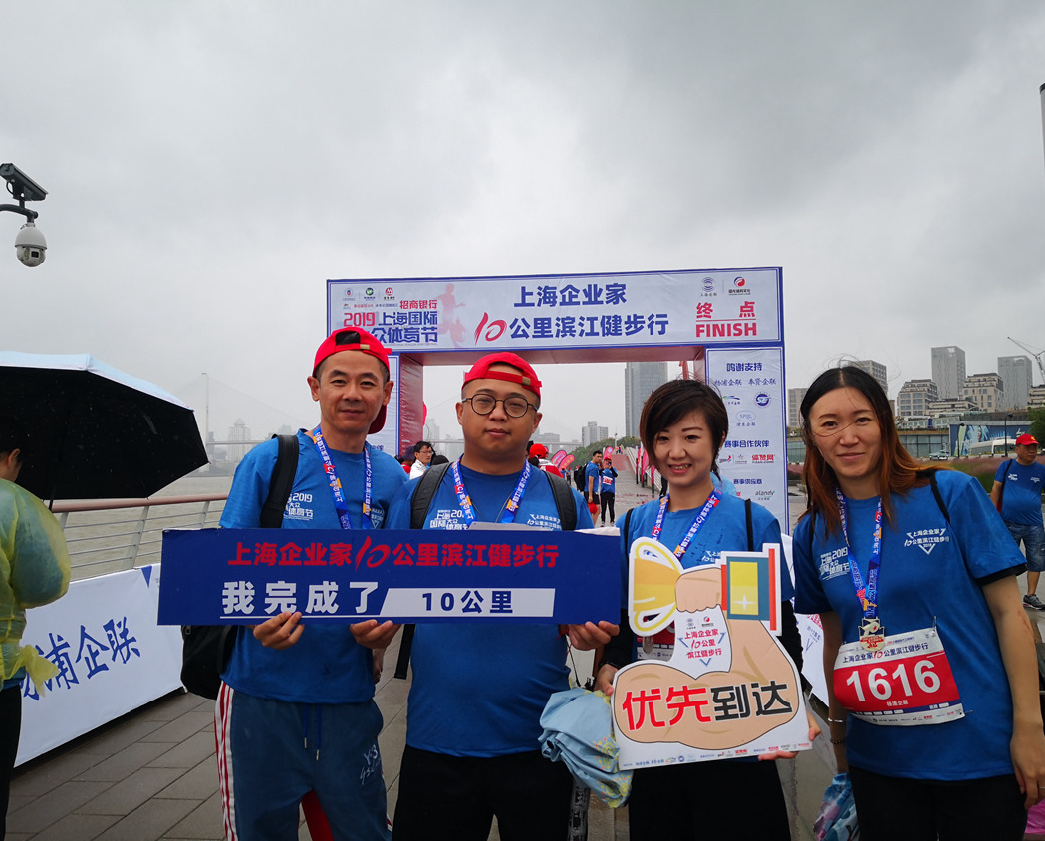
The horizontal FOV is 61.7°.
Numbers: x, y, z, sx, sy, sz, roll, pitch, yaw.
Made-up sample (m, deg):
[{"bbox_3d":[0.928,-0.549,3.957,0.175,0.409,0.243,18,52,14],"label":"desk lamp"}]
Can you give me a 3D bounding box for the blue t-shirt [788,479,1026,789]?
[{"bbox_3d":[0.800,0.412,1.820,0.440,0.605,0.270,-8,-3,30],"label":"blue t-shirt"}]

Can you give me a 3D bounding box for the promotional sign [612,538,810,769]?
[{"bbox_3d":[0.332,0.415,1.610,0.355,0.430,0.010,-7,-8,11],"label":"promotional sign"}]

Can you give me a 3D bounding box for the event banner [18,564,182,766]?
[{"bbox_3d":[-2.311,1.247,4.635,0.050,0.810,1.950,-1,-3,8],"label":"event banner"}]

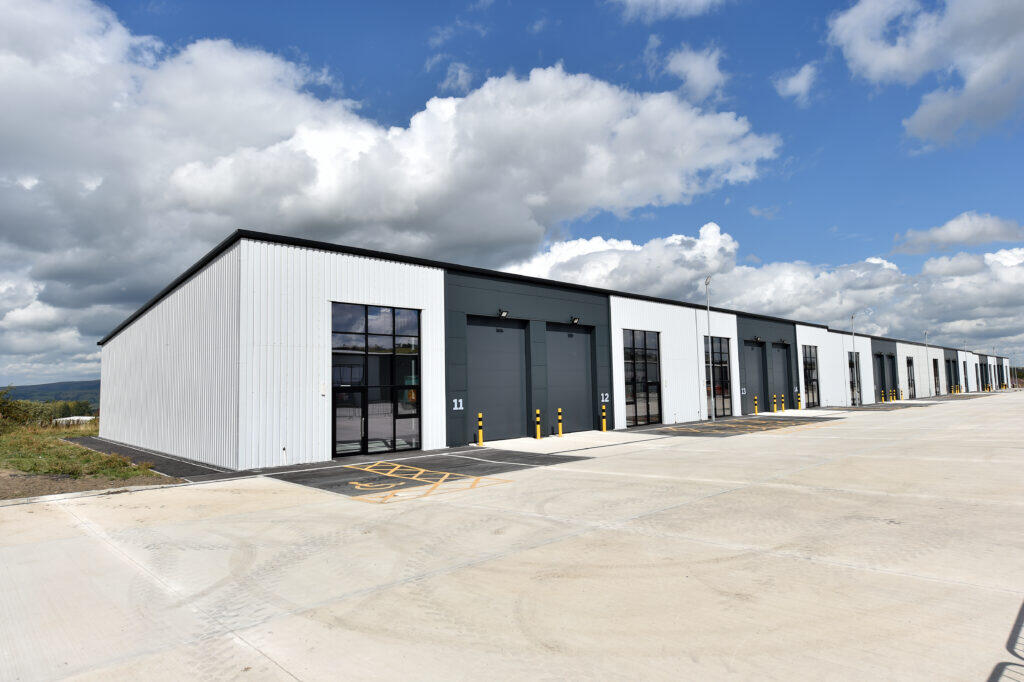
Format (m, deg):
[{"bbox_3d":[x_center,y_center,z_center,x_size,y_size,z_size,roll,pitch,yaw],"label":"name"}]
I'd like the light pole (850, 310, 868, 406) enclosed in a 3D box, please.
[{"bbox_3d":[30.183,1.668,52.316,0.400,8.250,0.600,3,-6,-45],"label":"light pole"}]

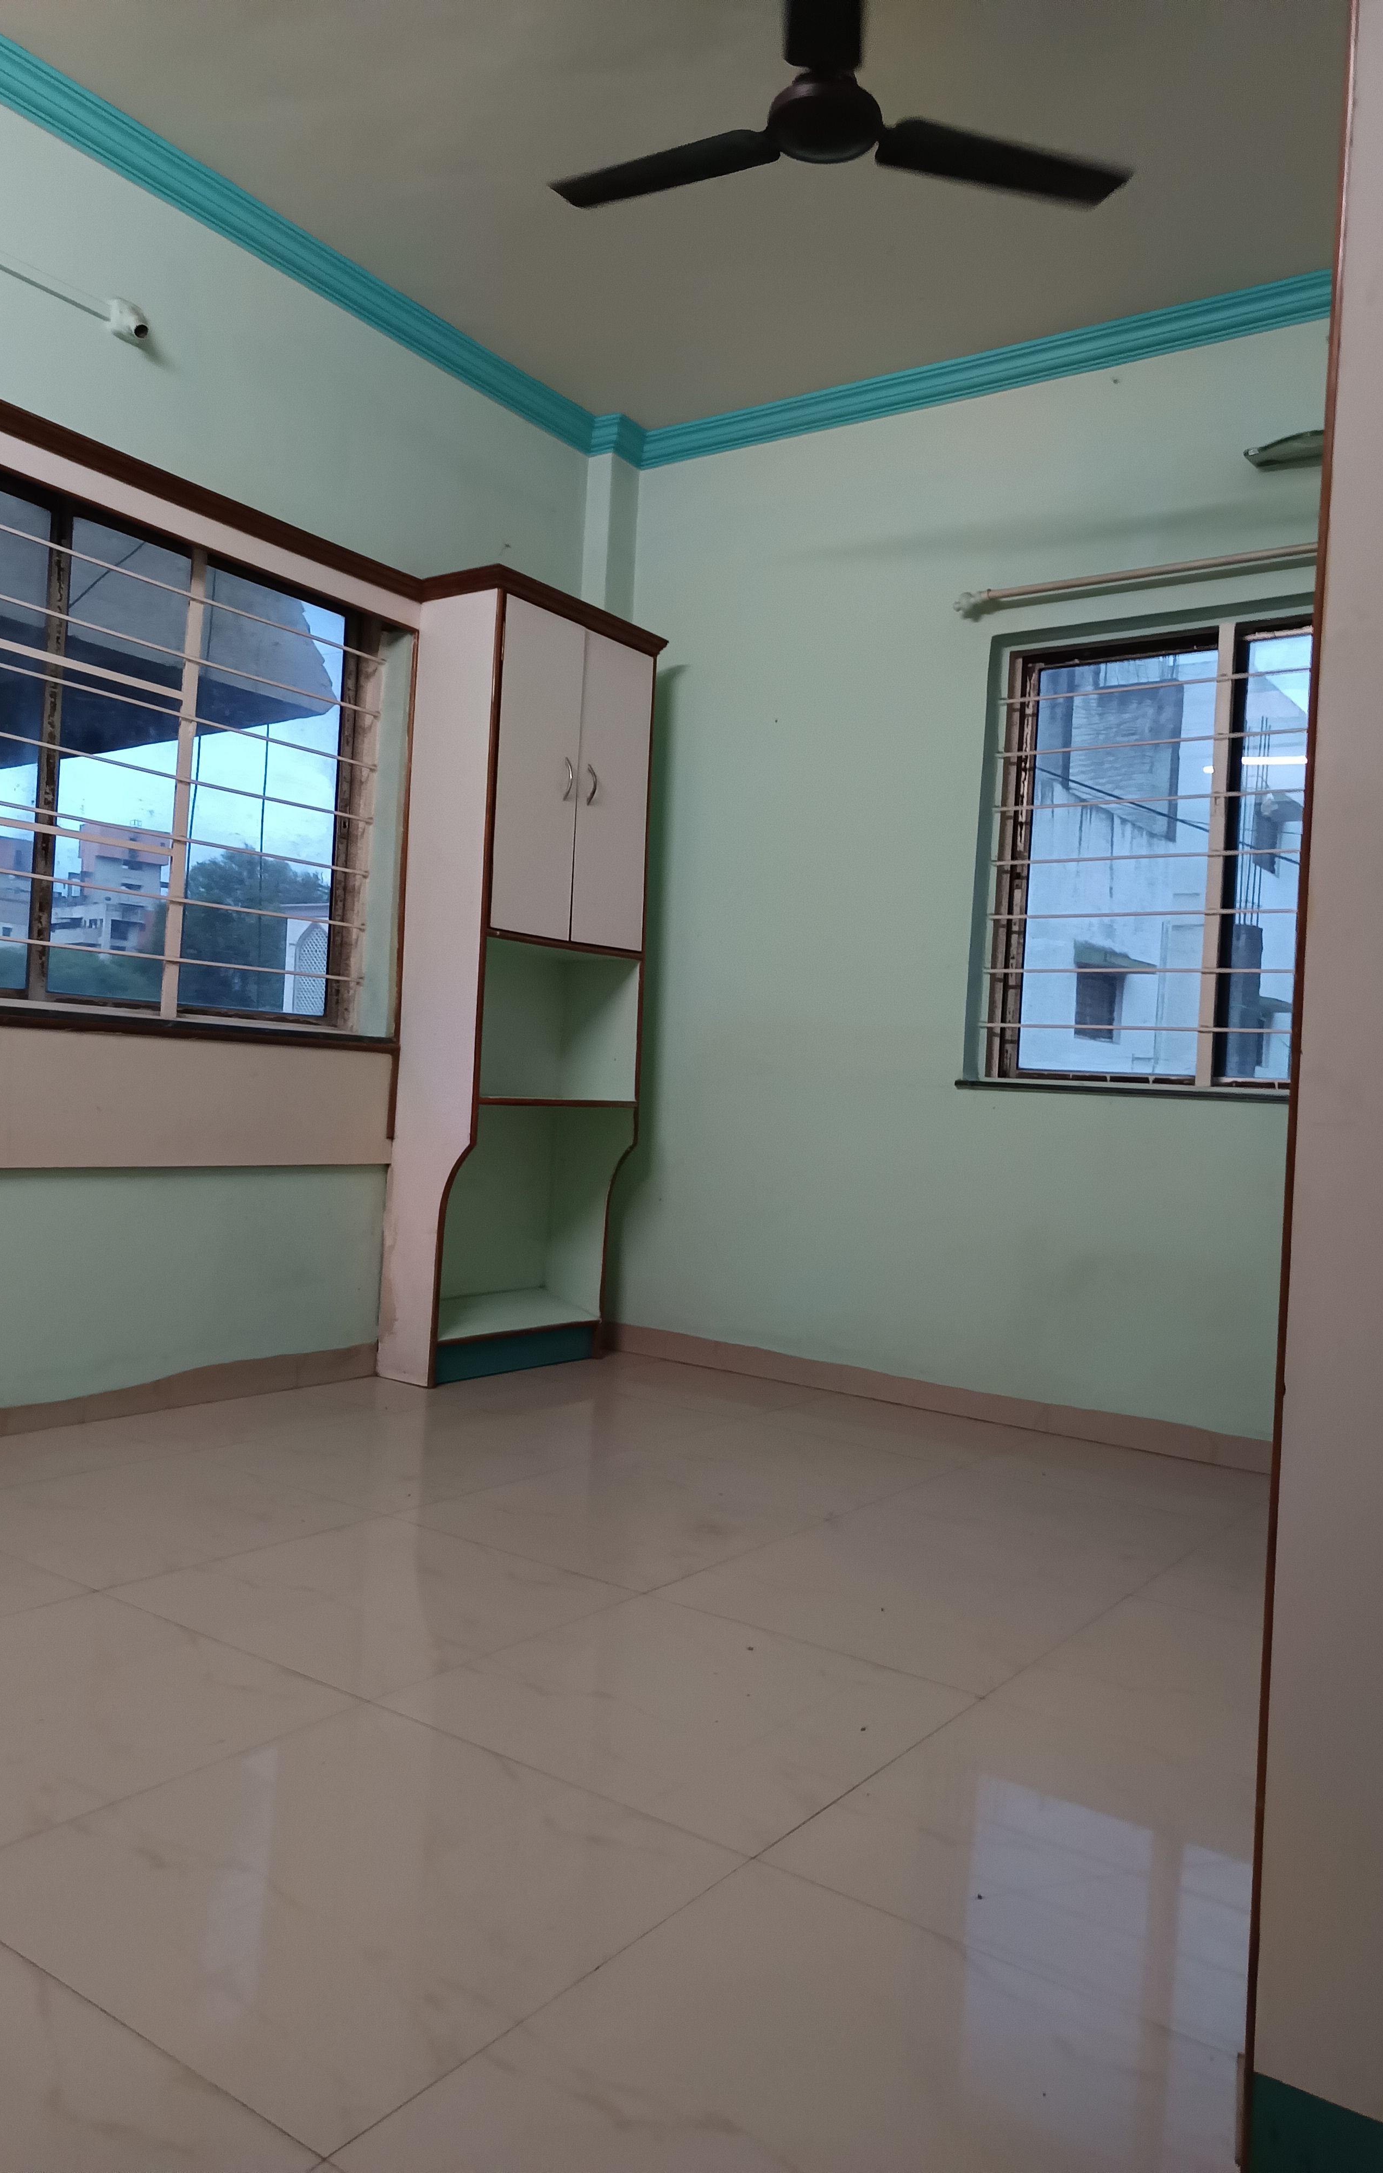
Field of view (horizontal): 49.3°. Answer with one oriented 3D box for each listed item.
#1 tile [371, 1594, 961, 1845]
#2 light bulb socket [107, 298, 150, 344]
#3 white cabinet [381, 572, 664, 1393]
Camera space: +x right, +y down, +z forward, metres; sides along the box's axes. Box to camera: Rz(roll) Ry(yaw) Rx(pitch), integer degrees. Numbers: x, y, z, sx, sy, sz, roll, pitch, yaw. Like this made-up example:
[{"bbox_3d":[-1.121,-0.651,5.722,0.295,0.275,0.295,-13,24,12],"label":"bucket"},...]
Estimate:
[{"bbox_3d":[-0.006,0.823,2.043,0.578,0.017,0.578,3,0,35],"label":"tile"},{"bbox_3d":[-1.236,-1.691,3.326,0.075,0.075,0.060,3,0,35],"label":"light bulb socket"},{"bbox_3d":[-0.466,-0.261,4.320,0.309,2.148,0.726,3,0,35],"label":"white cabinet"}]

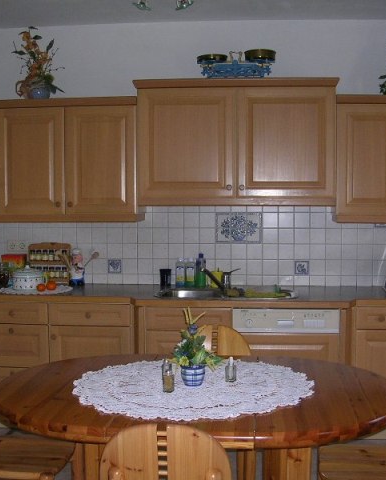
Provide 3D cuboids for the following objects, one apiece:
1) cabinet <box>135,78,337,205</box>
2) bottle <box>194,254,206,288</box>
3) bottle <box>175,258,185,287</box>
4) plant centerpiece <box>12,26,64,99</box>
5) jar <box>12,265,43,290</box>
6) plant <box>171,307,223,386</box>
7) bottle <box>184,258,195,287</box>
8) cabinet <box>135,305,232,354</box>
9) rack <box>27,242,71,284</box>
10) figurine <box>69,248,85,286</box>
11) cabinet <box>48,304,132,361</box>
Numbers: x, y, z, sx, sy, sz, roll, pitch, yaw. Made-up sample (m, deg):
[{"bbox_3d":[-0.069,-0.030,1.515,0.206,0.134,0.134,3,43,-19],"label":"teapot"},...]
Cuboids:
[{"bbox_3d":[0.274,-0.594,4.407,1.225,0.760,0.420,0,3,5],"label":"cabinet"},{"bbox_3d":[0.052,0.196,4.554,0.068,0.230,0.050,0,3,5],"label":"bottle"},{"bbox_3d":[-0.077,0.212,4.572,0.062,0.196,0.045,0,3,5],"label":"bottle"},{"bbox_3d":[-0.999,-1.127,4.525,0.345,0.500,0.270,0,3,5],"label":"plant centerpiece"},{"bbox_3d":[-1.059,0.235,4.532,0.205,0.155,0.205,0,4,0],"label":"jar"},{"bbox_3d":[0.015,0.389,2.587,0.190,0.295,0.175,0,3,5],"label":"plant"},{"bbox_3d":[-0.012,0.212,4.566,0.064,0.196,0.045,0,3,5],"label":"bottle"},{"bbox_3d":[-0.014,0.691,4.358,0.537,0.663,0.654,0,4,5],"label":"cabinet"},{"bbox_3d":[-0.958,0.157,4.702,0.288,0.280,0.085,0,4,5],"label":"rack"},{"bbox_3d":[-0.761,0.182,4.628,0.100,0.243,0.095,0,4,5],"label":"figurine"},{"bbox_3d":[-0.585,0.737,4.458,0.505,0.760,0.570,0,3,5],"label":"cabinet"}]

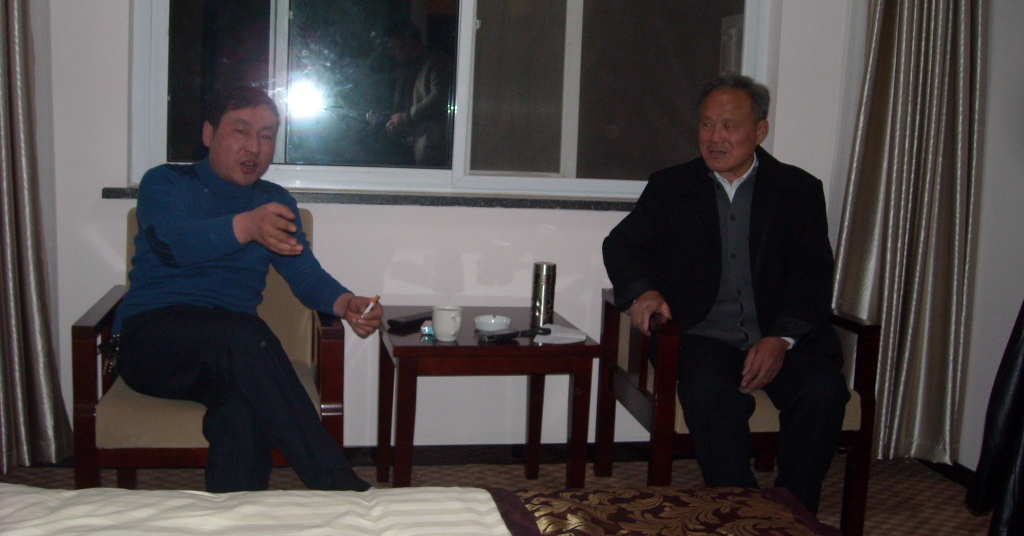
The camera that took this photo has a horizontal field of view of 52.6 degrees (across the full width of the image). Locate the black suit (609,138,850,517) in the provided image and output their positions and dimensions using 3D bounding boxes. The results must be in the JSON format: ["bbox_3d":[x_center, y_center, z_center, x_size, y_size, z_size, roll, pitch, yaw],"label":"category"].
[{"bbox_3d":[0.614,0.175,2.798,0.660,1.030,0.660,2,8,-4],"label":"black suit"}]

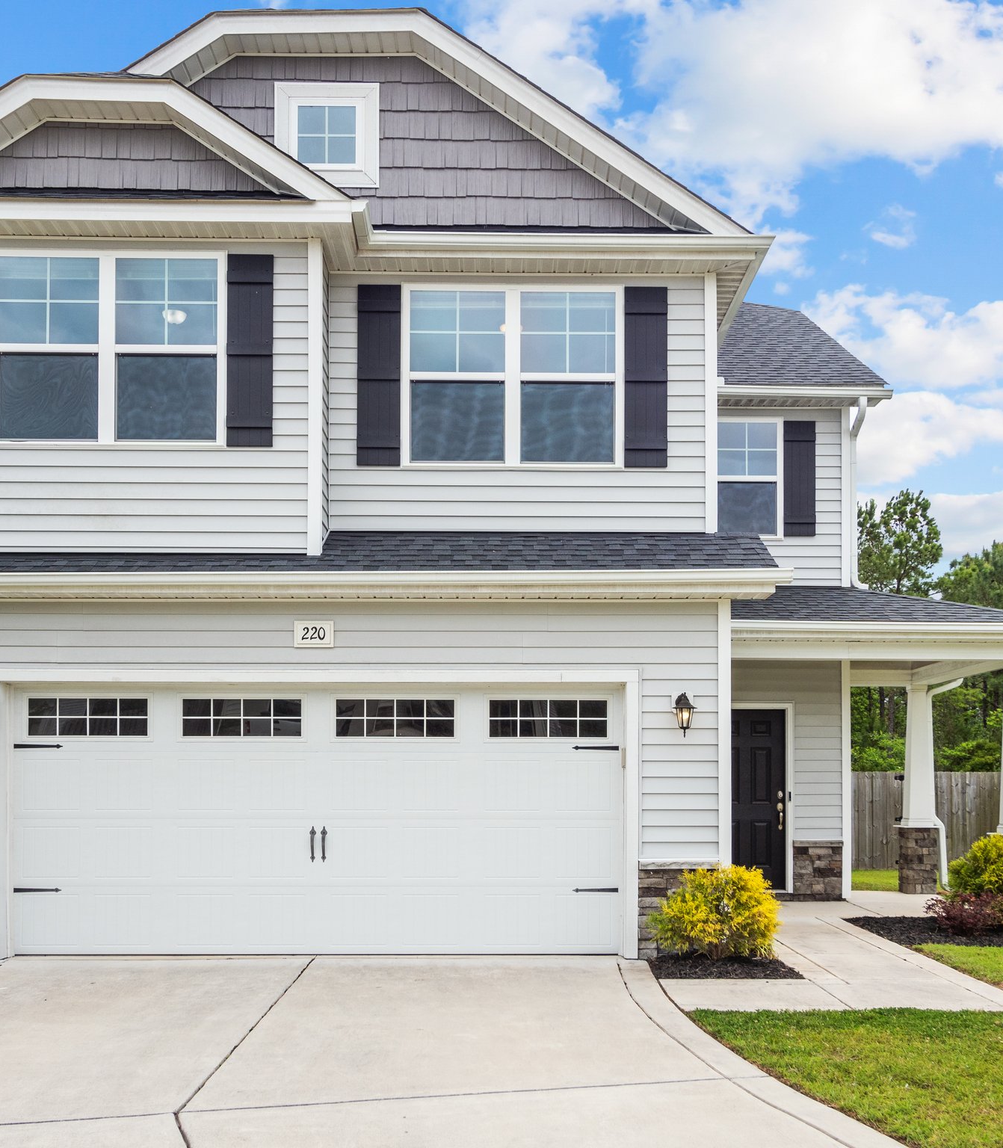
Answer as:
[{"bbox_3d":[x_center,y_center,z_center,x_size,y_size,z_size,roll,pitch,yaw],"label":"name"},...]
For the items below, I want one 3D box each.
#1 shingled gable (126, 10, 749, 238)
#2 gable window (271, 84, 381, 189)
[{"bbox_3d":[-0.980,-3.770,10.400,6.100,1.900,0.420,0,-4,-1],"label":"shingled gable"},{"bbox_3d":[-1.449,-3.635,10.240,0.870,0.870,0.090,0,-1,-1],"label":"gable window"}]

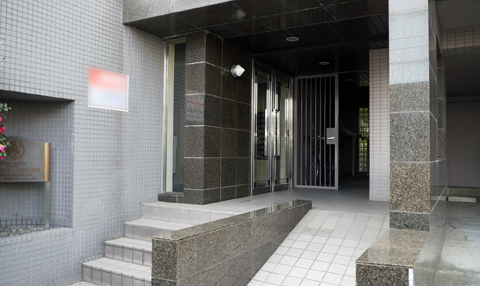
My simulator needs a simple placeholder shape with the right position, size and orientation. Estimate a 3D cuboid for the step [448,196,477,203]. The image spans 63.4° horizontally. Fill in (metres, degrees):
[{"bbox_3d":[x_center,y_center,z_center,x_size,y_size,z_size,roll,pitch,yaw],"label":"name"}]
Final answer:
[{"bbox_3d":[5.600,1.421,9.809,0.600,0.115,0.140,-1,-2,29],"label":"step"}]

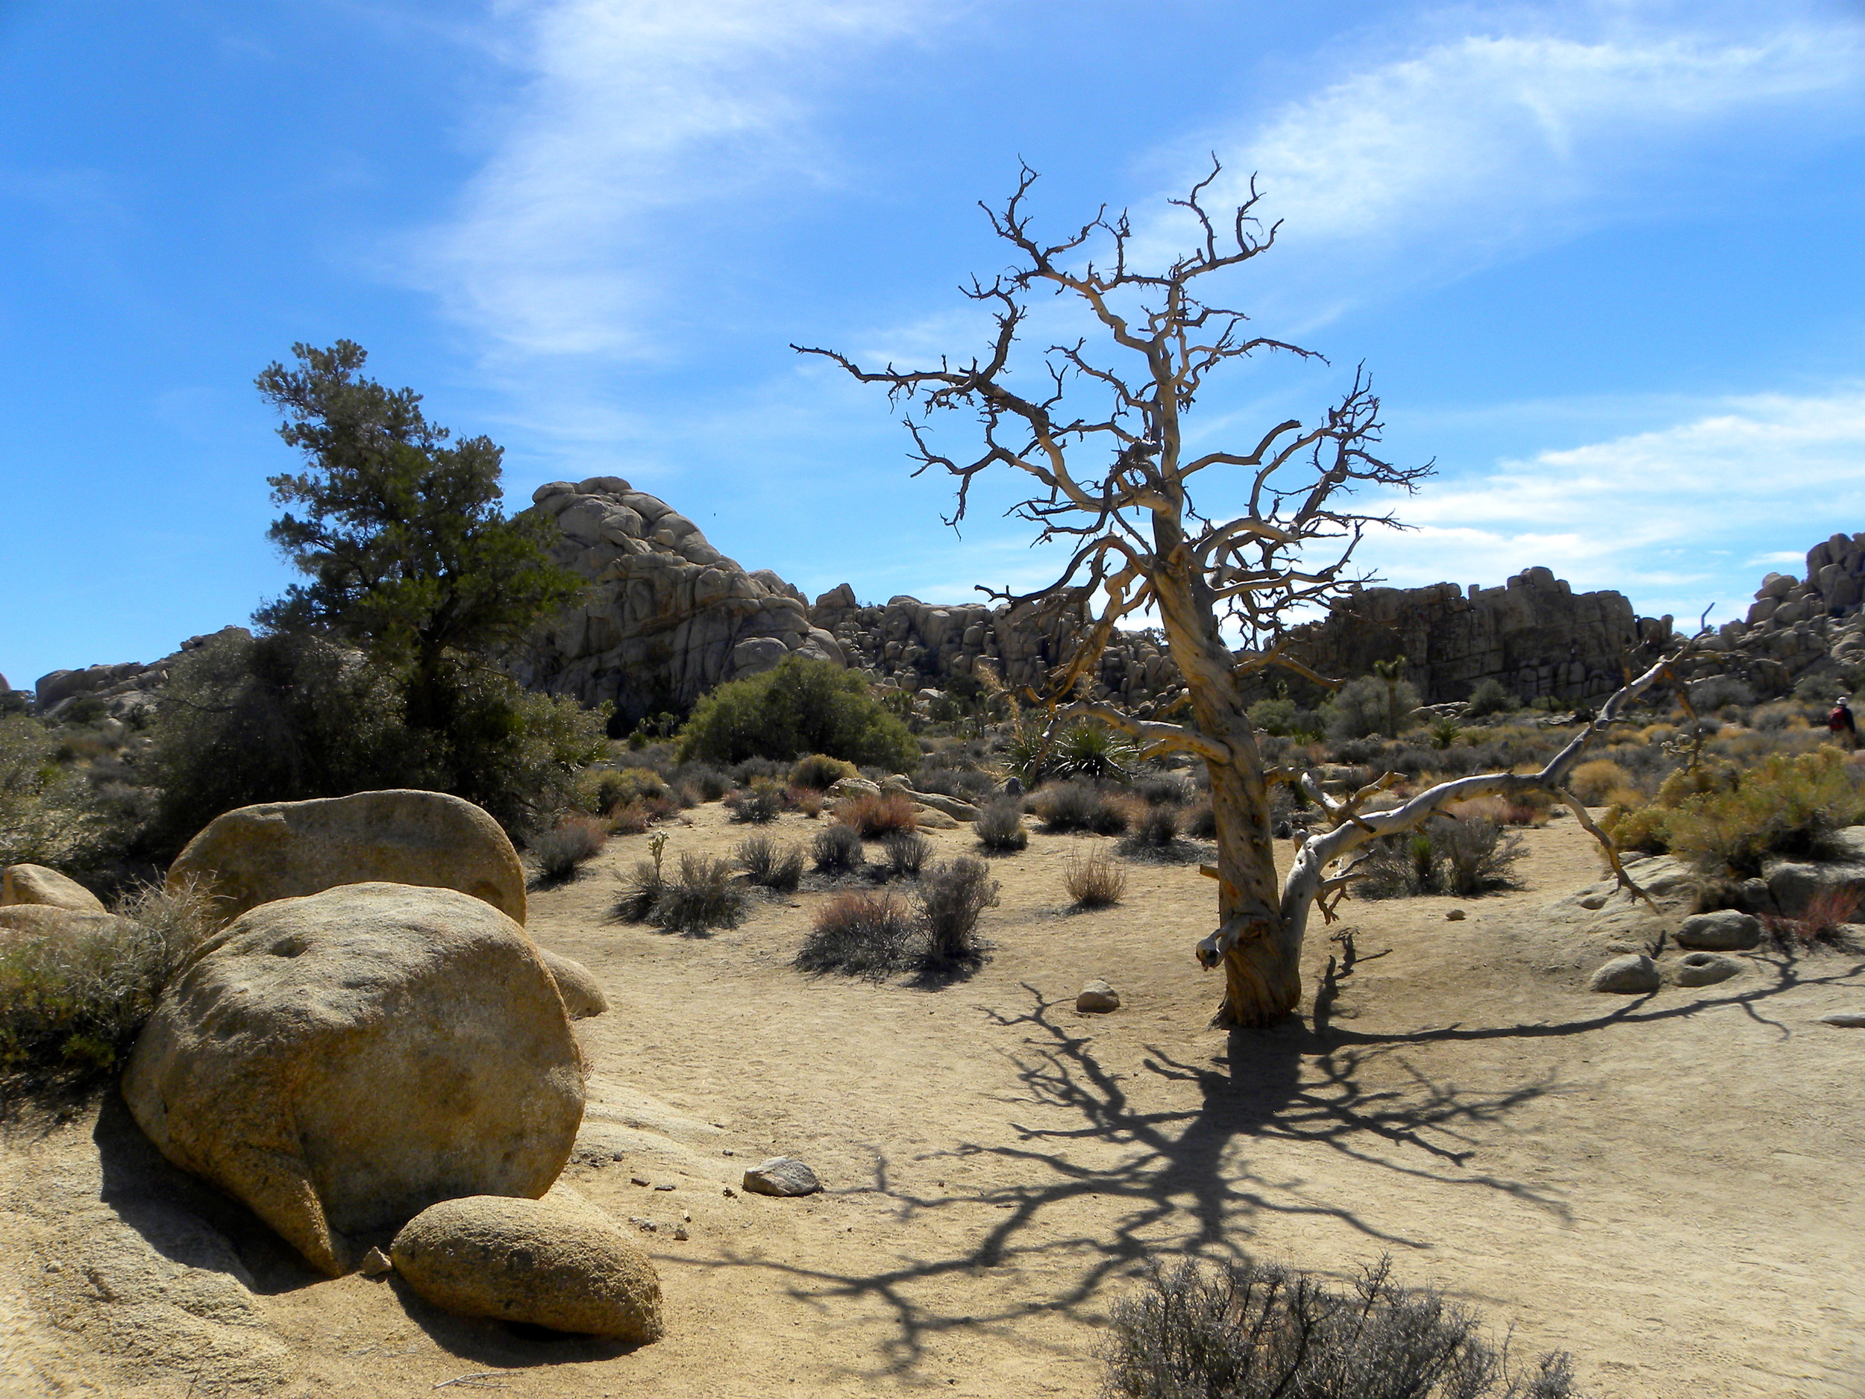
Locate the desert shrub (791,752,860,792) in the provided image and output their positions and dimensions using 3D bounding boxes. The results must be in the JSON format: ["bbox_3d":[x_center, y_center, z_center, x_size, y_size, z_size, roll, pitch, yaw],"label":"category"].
[{"bbox_3d":[-1.860,1.248,24.000,1.198,0.674,1.102,0,0,0],"label":"desert shrub"}]

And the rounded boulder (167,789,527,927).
[{"bbox_3d":[-3.136,0.980,7.500,1.920,1.050,1.200,0,0,0],"label":"rounded boulder"}]

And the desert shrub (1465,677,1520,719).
[{"bbox_3d":[27.125,-0.106,68.000,2.688,1.980,2.473,0,0,0],"label":"desert shrub"}]

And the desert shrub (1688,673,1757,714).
[{"bbox_3d":[33.826,-0.250,60.000,2.808,1.685,2.584,0,0,0],"label":"desert shrub"}]

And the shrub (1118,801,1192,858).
[{"bbox_3d":[2.411,1.399,15.200,0.791,0.601,0.727,0,0,0],"label":"shrub"}]

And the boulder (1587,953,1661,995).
[{"bbox_3d":[3.751,1.486,7.600,0.395,0.213,0.340,0,0,0],"label":"boulder"}]

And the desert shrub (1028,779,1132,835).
[{"bbox_3d":[1.838,1.338,17.500,1.256,0.655,1.156,0,0,0],"label":"desert shrub"}]

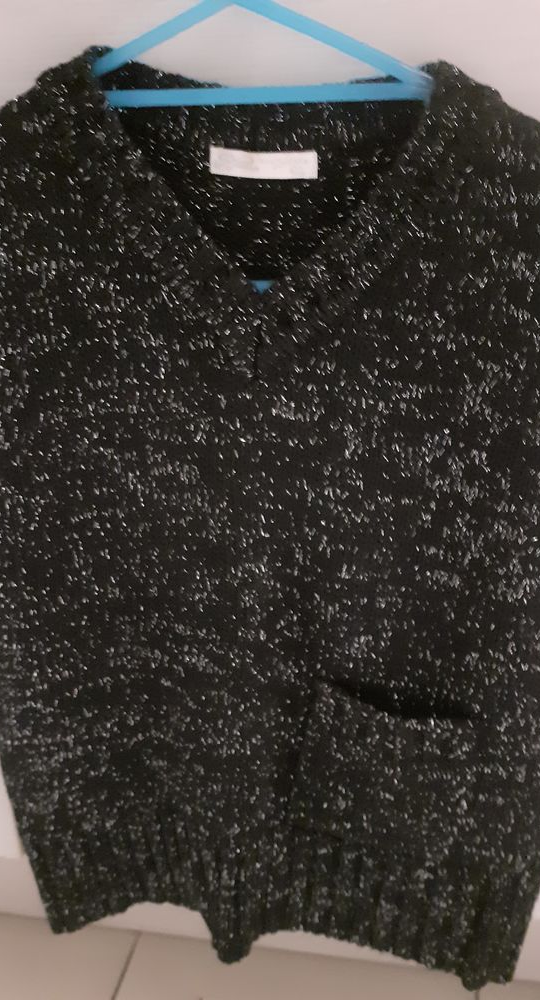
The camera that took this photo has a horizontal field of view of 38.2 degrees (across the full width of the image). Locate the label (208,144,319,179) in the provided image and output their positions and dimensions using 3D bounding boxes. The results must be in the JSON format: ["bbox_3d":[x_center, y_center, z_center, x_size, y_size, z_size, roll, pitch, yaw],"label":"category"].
[{"bbox_3d":[-0.003,-0.173,0.400,0.056,0.013,0.005,4,23,5],"label":"label"}]

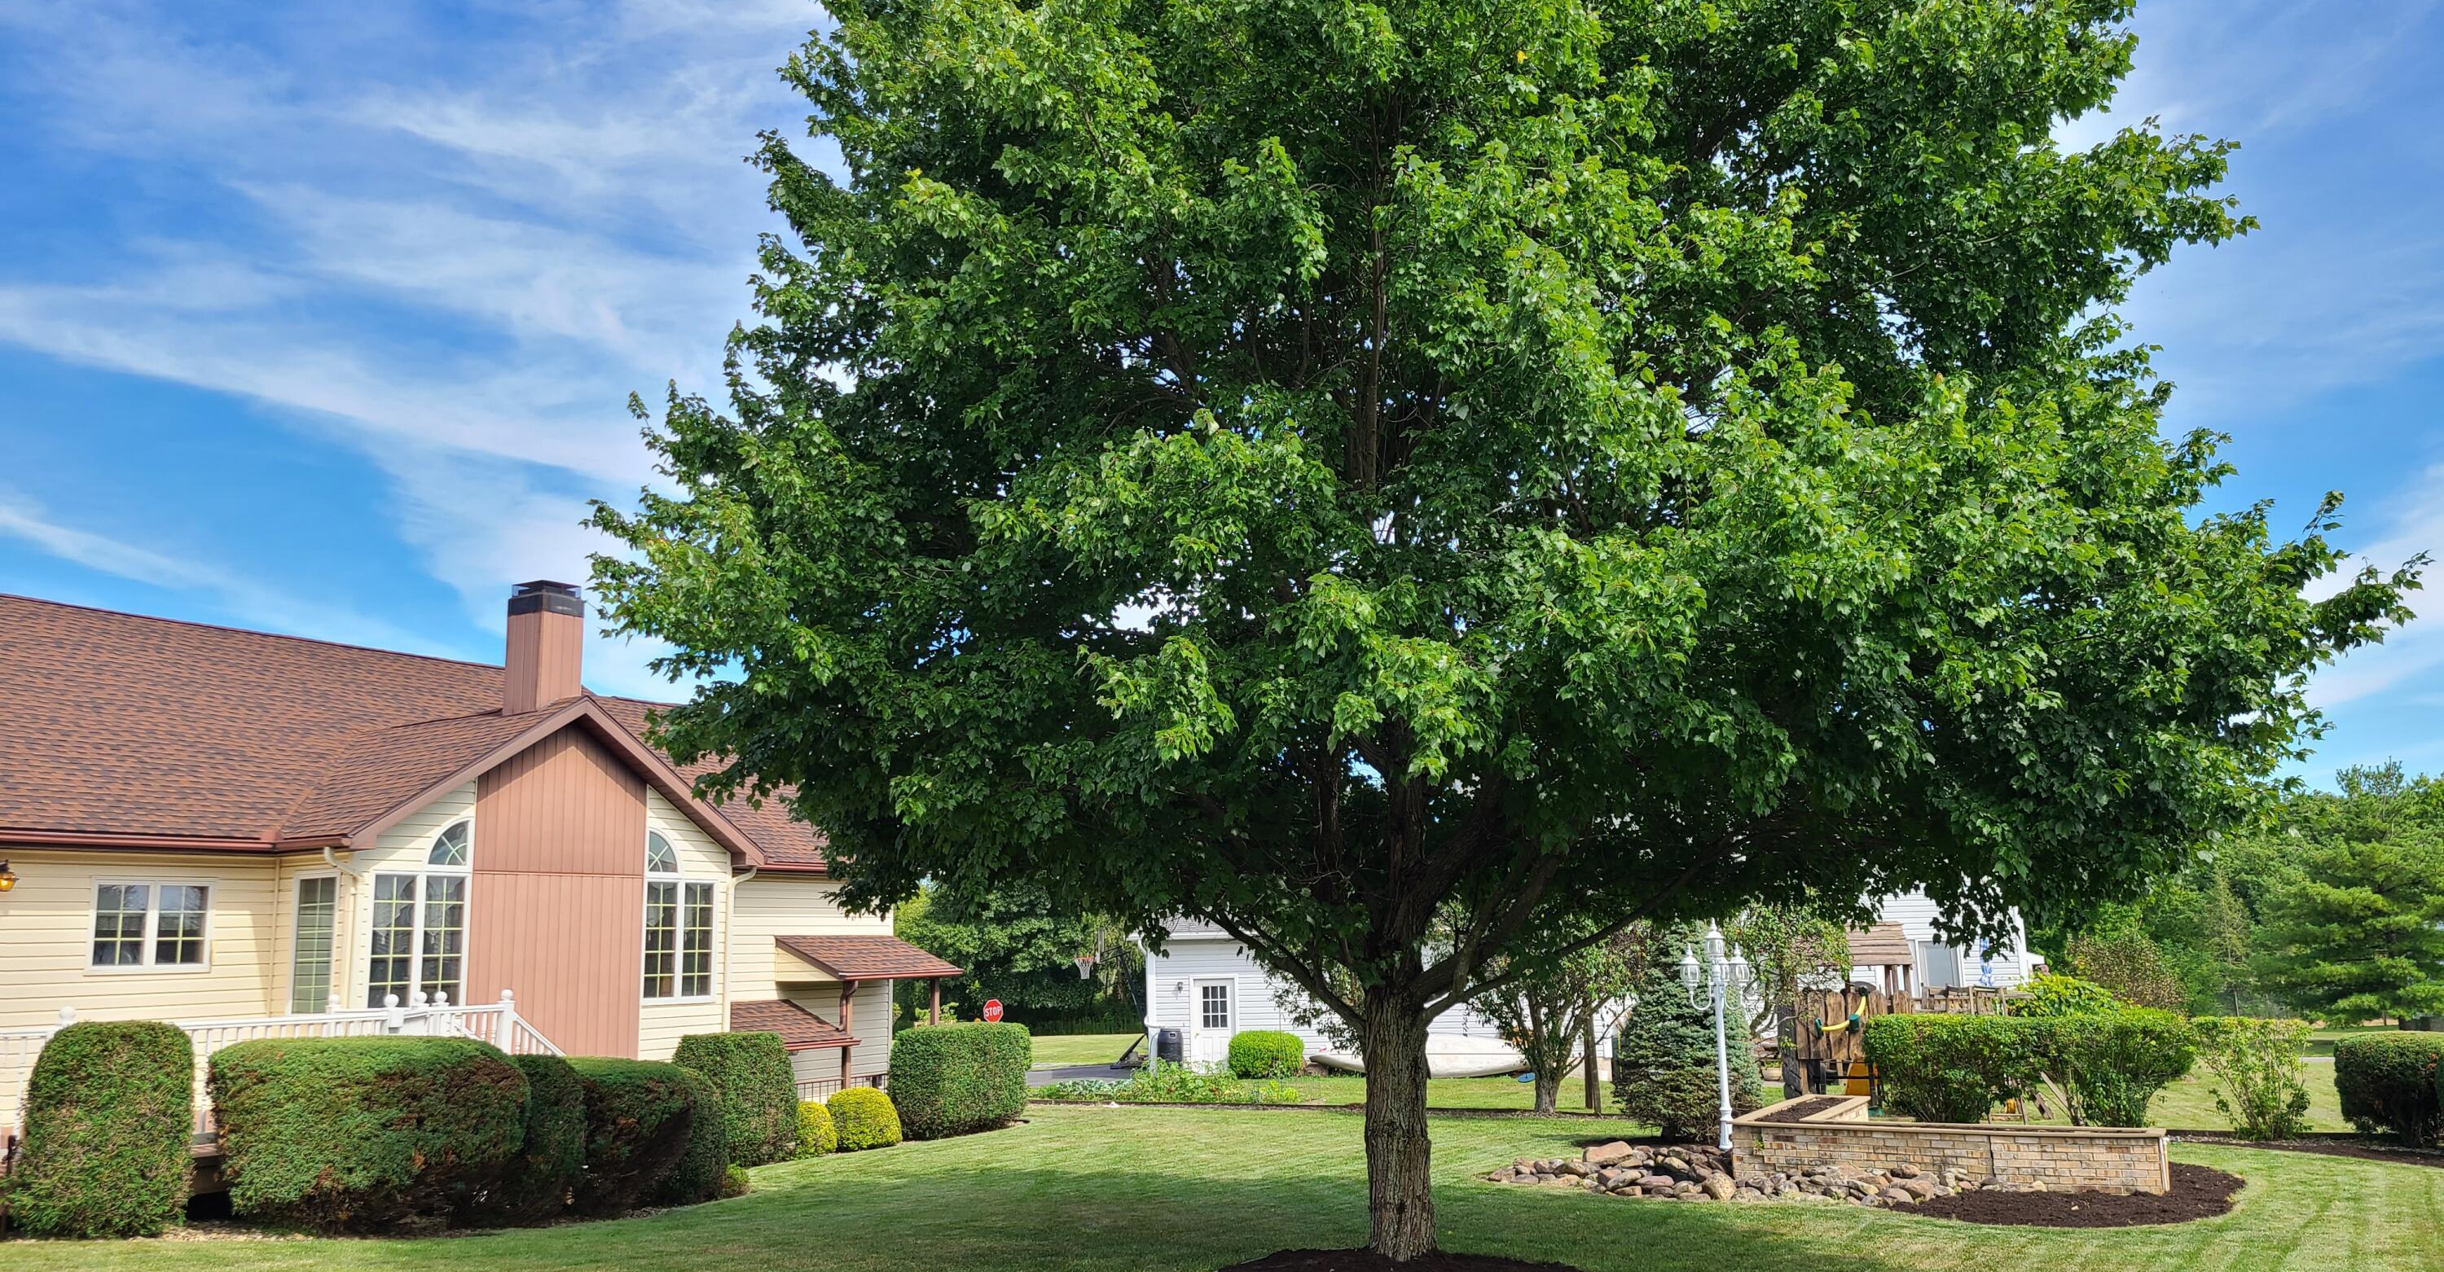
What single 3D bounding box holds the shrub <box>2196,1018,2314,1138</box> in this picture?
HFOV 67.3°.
[{"bbox_3d":[10.372,4.447,18.500,1.080,1.180,0.980,-6,-11,27],"label":"shrub"}]

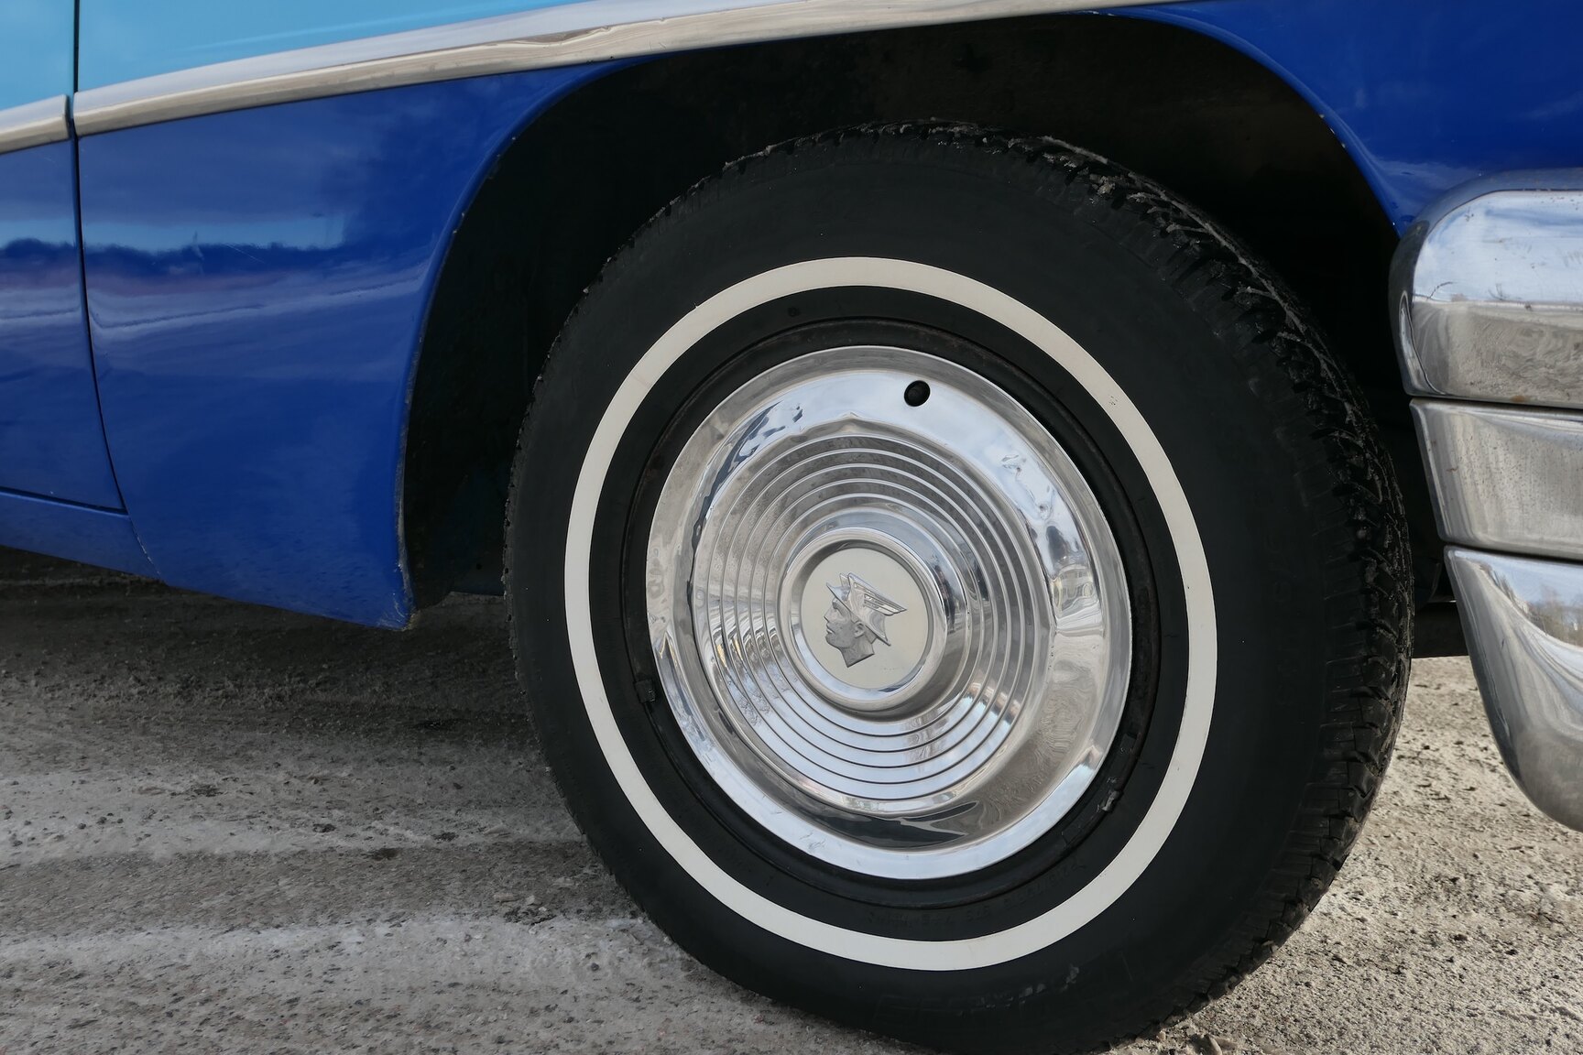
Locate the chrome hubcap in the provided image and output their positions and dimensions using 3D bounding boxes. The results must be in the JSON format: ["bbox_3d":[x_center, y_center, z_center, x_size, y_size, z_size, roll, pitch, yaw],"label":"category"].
[{"bbox_3d":[0.050,0.064,0.893,0.378,0.378,0.048,6,10,30],"label":"chrome hubcap"}]

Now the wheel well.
[{"bbox_3d":[0.072,-0.123,0.920,0.760,0.420,0.280,6,10,30],"label":"wheel well"}]

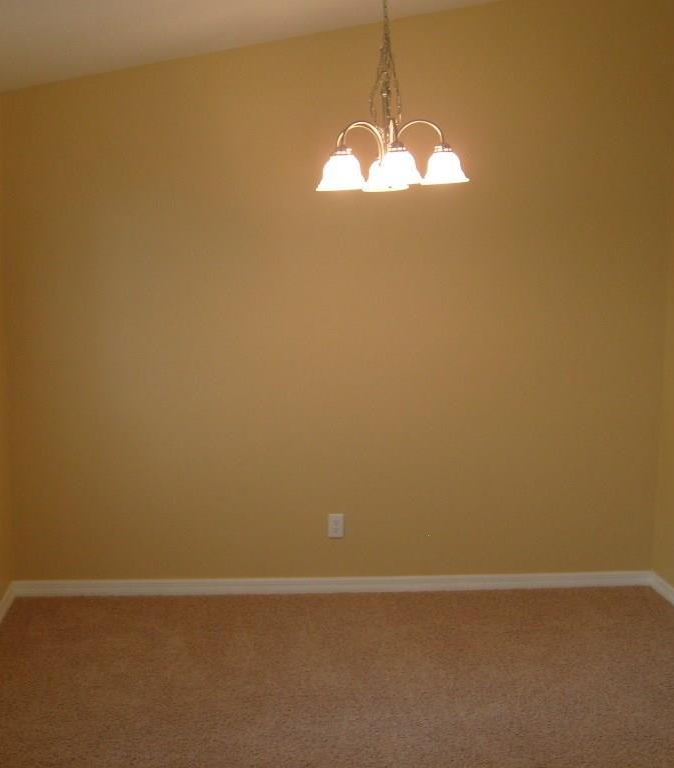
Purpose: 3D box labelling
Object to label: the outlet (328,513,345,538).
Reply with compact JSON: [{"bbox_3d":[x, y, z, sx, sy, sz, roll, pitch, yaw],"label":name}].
[{"bbox_3d":[-0.004,0.703,5.134,0.073,0.118,0.010,0,8,-6],"label":"outlet"}]

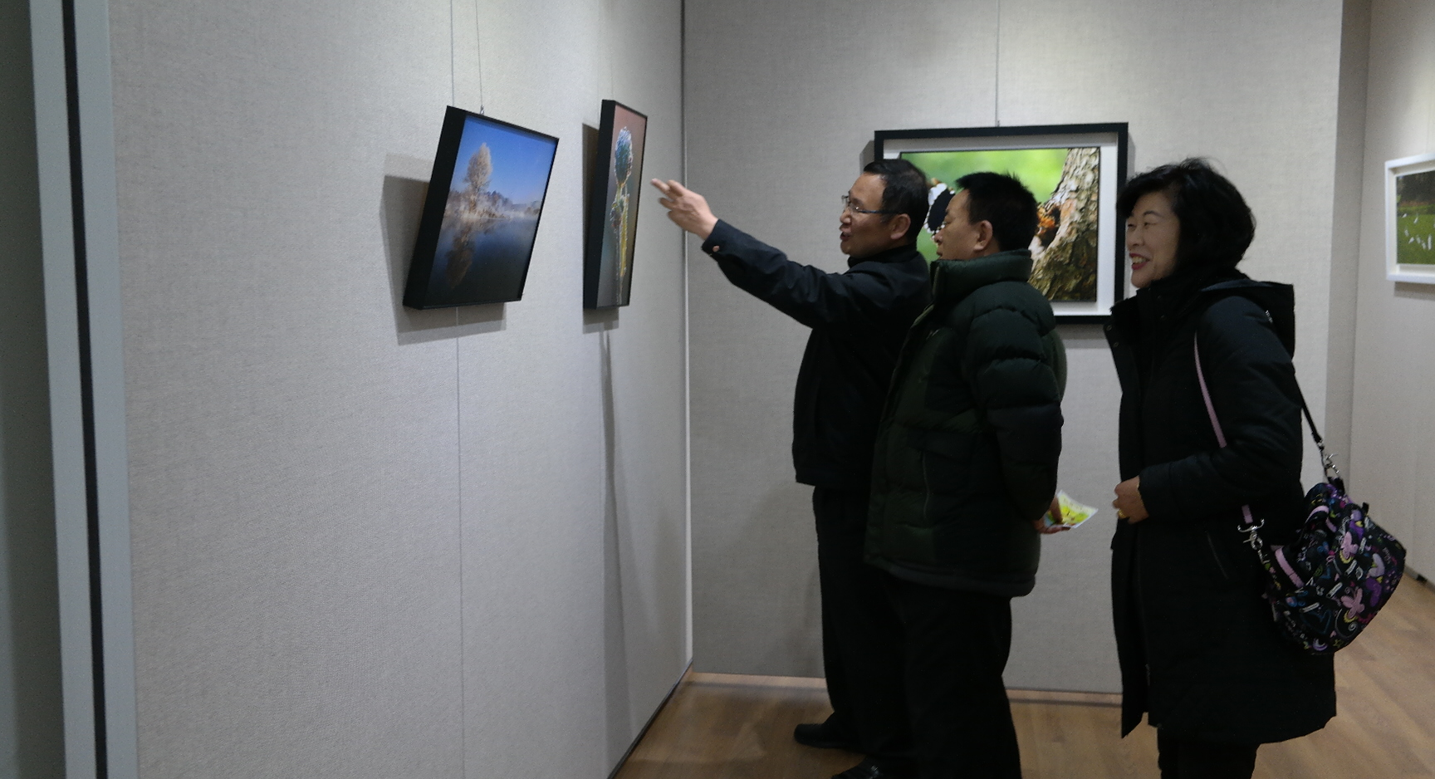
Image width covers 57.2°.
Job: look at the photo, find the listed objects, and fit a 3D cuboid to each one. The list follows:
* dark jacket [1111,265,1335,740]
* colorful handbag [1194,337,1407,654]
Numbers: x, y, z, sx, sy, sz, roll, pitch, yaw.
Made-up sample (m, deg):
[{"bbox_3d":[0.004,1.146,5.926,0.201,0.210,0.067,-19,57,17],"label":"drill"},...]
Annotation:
[{"bbox_3d":[0.932,0.211,2.450,0.400,0.870,0.500,0,5,1],"label":"dark jacket"},{"bbox_3d":[1.021,0.166,2.320,0.290,0.570,0.190,-20,10,-14],"label":"colorful handbag"}]

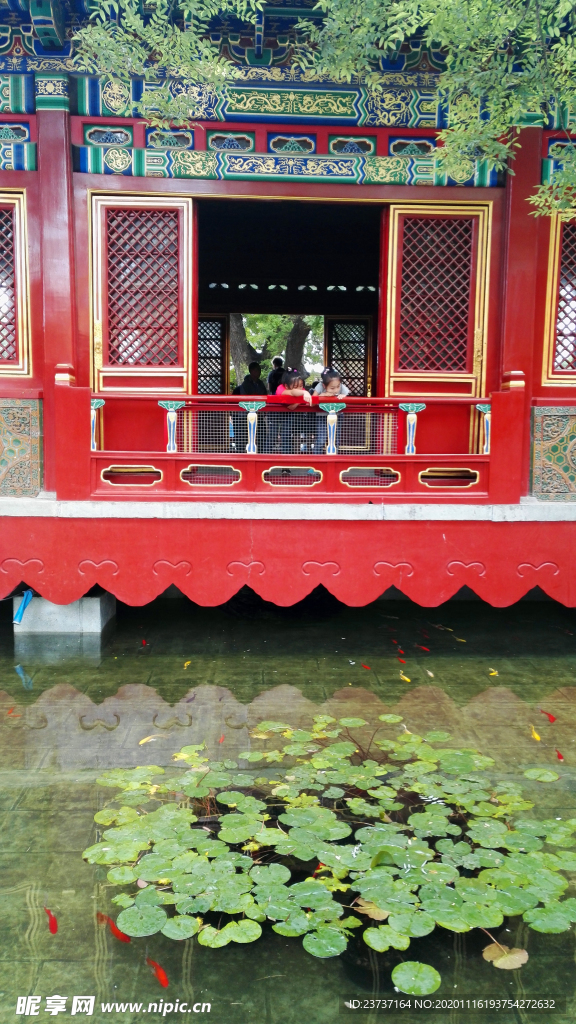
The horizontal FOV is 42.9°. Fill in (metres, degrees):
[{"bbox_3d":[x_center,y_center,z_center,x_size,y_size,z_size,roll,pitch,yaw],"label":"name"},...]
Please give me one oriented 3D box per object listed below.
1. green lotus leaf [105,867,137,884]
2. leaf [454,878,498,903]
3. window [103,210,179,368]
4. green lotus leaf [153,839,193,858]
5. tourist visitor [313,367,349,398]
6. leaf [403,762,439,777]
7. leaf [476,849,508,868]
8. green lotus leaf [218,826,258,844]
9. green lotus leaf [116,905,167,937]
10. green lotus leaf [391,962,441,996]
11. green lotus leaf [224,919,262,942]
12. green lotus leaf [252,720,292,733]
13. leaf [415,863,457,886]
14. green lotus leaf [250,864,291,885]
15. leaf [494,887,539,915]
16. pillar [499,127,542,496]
[{"bbox_3d":[-0.666,1.458,2.941,0.126,0.020,0.128,1,5,0],"label":"green lotus leaf"},{"bbox_3d":[0.754,1.512,2.931,0.177,0.015,0.166,1,6,-3],"label":"leaf"},{"bbox_3d":[-1.275,-1.959,6.424,0.661,1.357,0.060,1,6,-3],"label":"window"},{"bbox_3d":[-0.492,1.434,3.124,0.170,0.025,0.157,1,7,-2],"label":"green lotus leaf"},{"bbox_3d":[0.394,-0.839,6.800,0.400,1.020,0.460,0,5,-6],"label":"tourist visitor"},{"bbox_3d":[0.720,1.398,3.981,0.197,0.015,0.183,1,6,-3],"label":"leaf"},{"bbox_3d":[0.828,1.414,3.003,0.124,0.020,0.146,2,6,16],"label":"leaf"},{"bbox_3d":[-0.223,1.458,3.306,0.180,0.015,0.159,1,6,-3],"label":"green lotus leaf"},{"bbox_3d":[-0.531,1.484,2.665,0.187,0.020,0.188,1,5,0],"label":"green lotus leaf"},{"bbox_3d":[0.426,1.560,2.449,0.167,0.015,0.160,1,6,-3],"label":"green lotus leaf"},{"bbox_3d":[-0.163,1.494,2.619,0.139,0.020,0.135,1,5,0],"label":"green lotus leaf"},{"bbox_3d":[-0.087,1.292,4.417,0.229,0.025,0.205,1,7,-2],"label":"green lotus leaf"},{"bbox_3d":[0.615,1.473,2.986,0.167,0.020,0.166,1,5,0],"label":"leaf"},{"bbox_3d":[-0.070,1.459,2.951,0.161,0.025,0.144,1,7,-2],"label":"green lotus leaf"},{"bbox_3d":[0.851,1.441,2.727,0.153,0.020,0.175,3,6,19],"label":"leaf"},{"bbox_3d":[2.021,-1.724,6.508,0.270,3.170,0.270,1,6,-3],"label":"pillar"}]

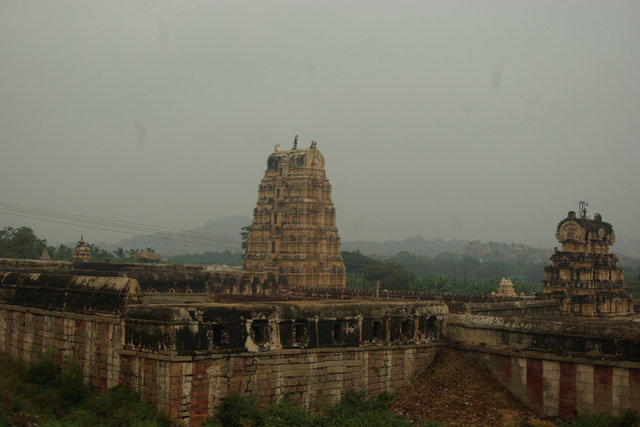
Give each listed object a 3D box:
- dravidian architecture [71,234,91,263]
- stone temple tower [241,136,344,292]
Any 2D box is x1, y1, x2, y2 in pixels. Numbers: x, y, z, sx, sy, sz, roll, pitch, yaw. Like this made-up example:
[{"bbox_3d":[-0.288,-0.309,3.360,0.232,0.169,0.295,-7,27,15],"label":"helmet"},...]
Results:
[{"bbox_3d":[-28.951,4.397,112.000,1.850,3.400,1.850,5,-4,-44],"label":"dravidian architecture"},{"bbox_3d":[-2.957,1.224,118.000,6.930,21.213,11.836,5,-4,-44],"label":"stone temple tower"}]

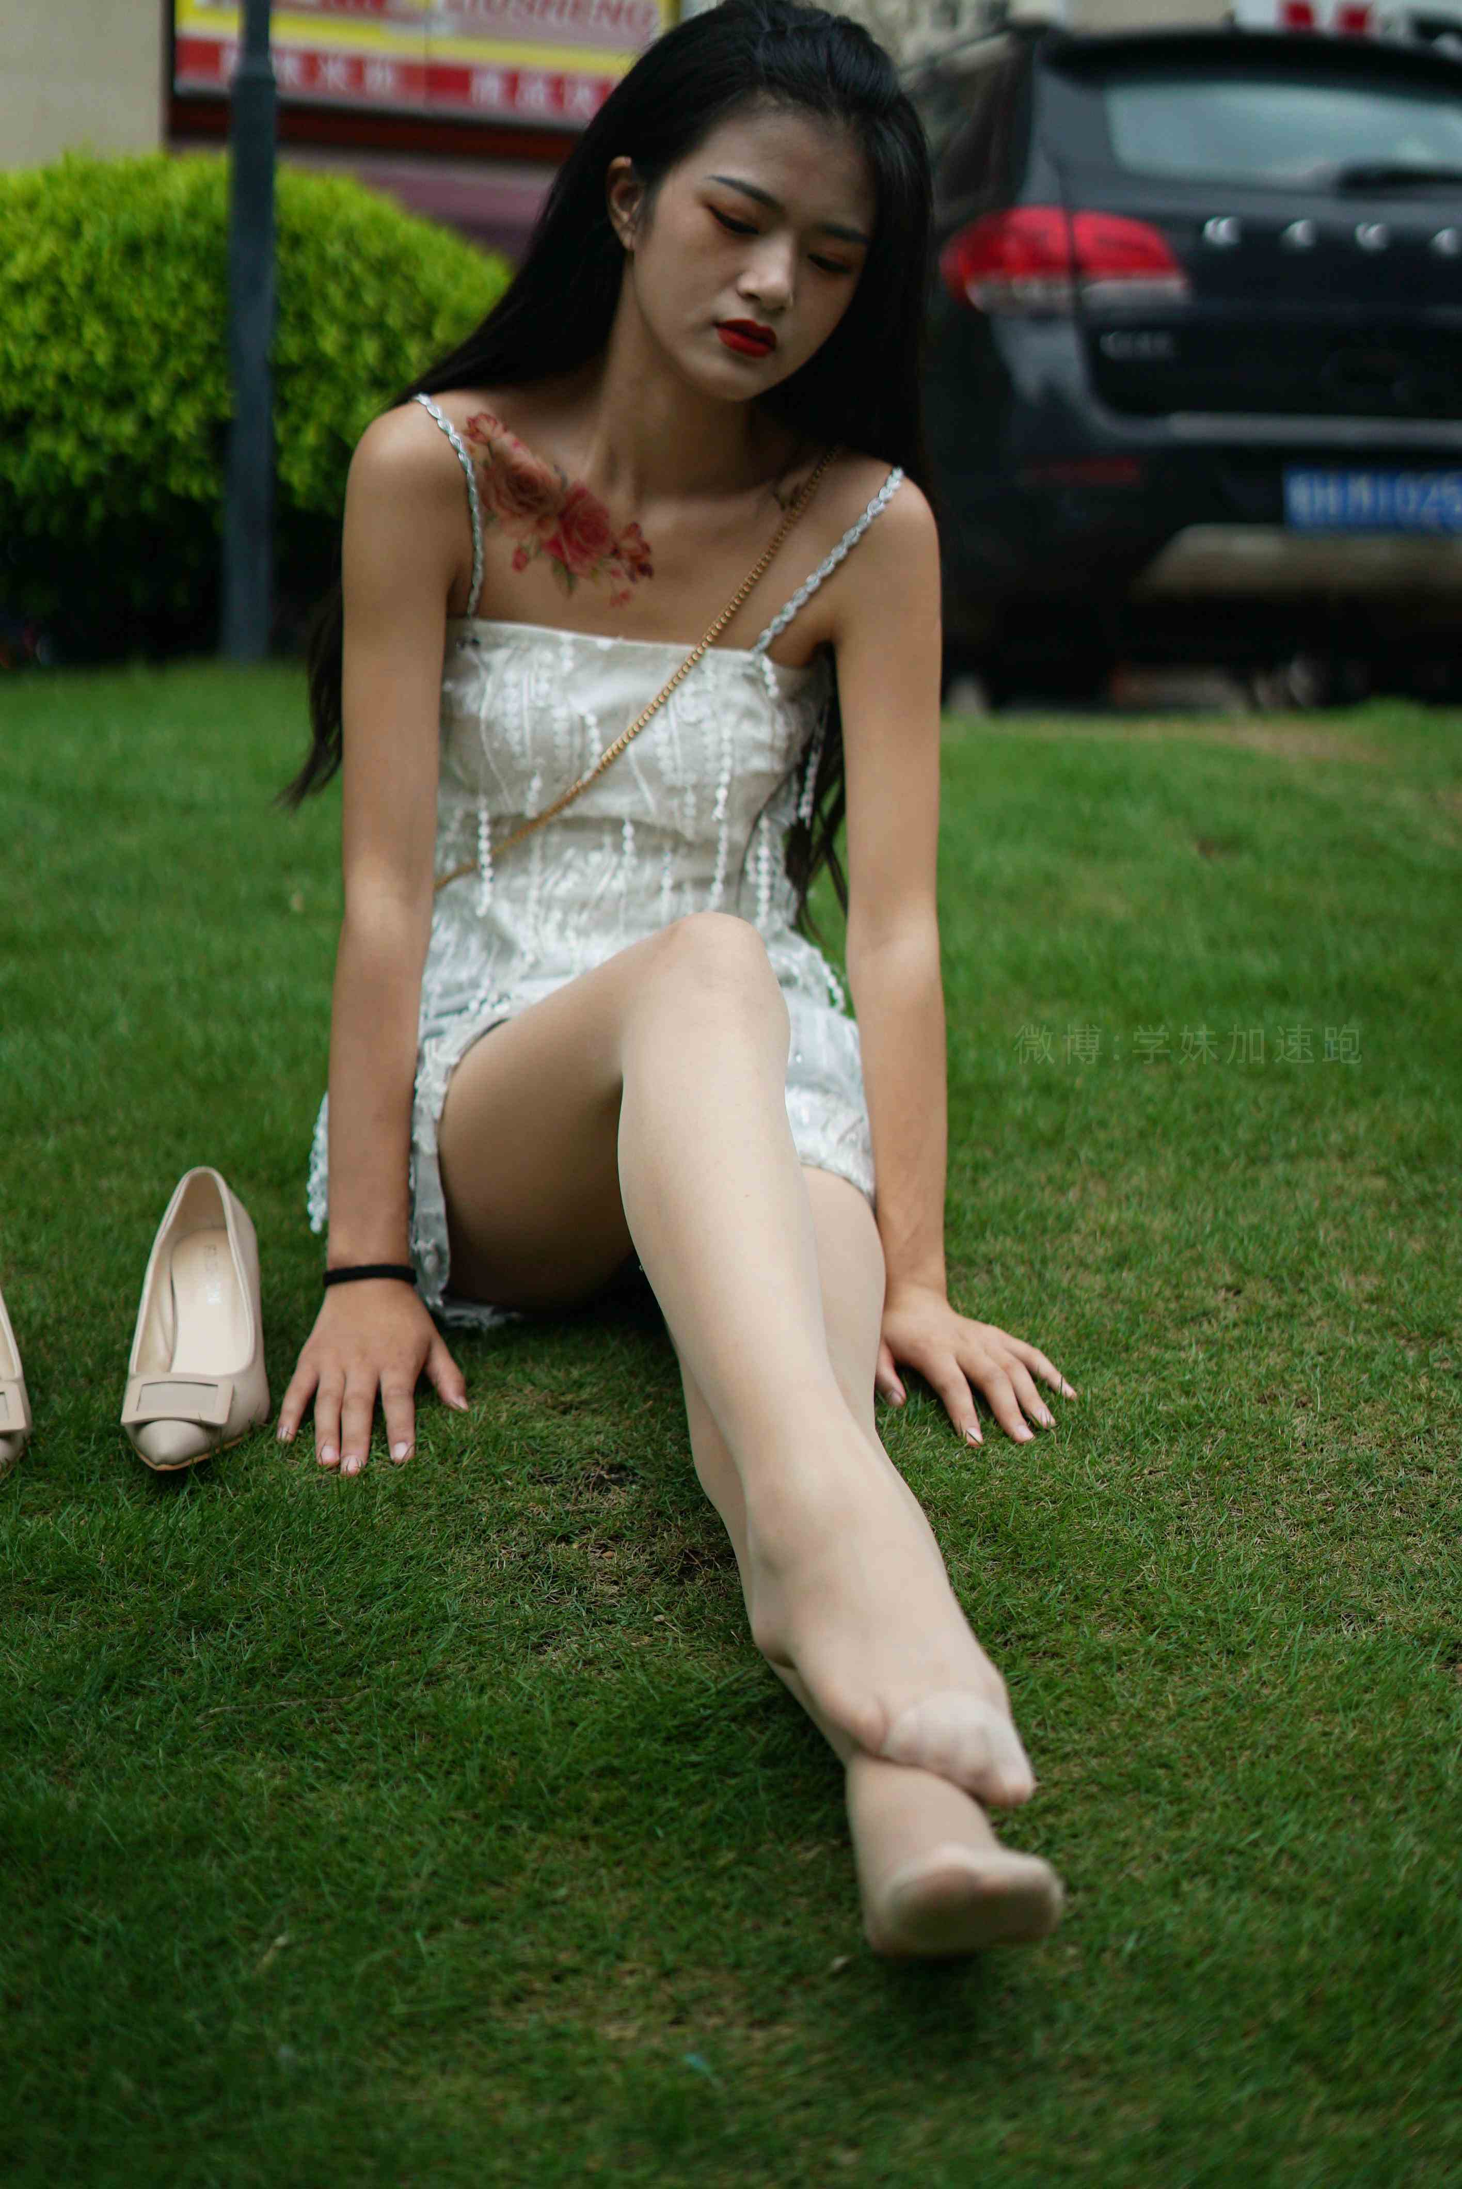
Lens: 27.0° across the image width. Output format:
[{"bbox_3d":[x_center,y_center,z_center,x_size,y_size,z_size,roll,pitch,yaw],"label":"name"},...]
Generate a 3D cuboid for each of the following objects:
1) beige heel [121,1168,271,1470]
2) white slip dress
[{"bbox_3d":[-0.311,0.135,1.810,0.079,0.125,0.228,1,12,-5],"label":"beige heel"},{"bbox_3d":[-0.079,-0.148,2.063,0.390,0.595,0.370,2,12,0],"label":"white slip dress"}]

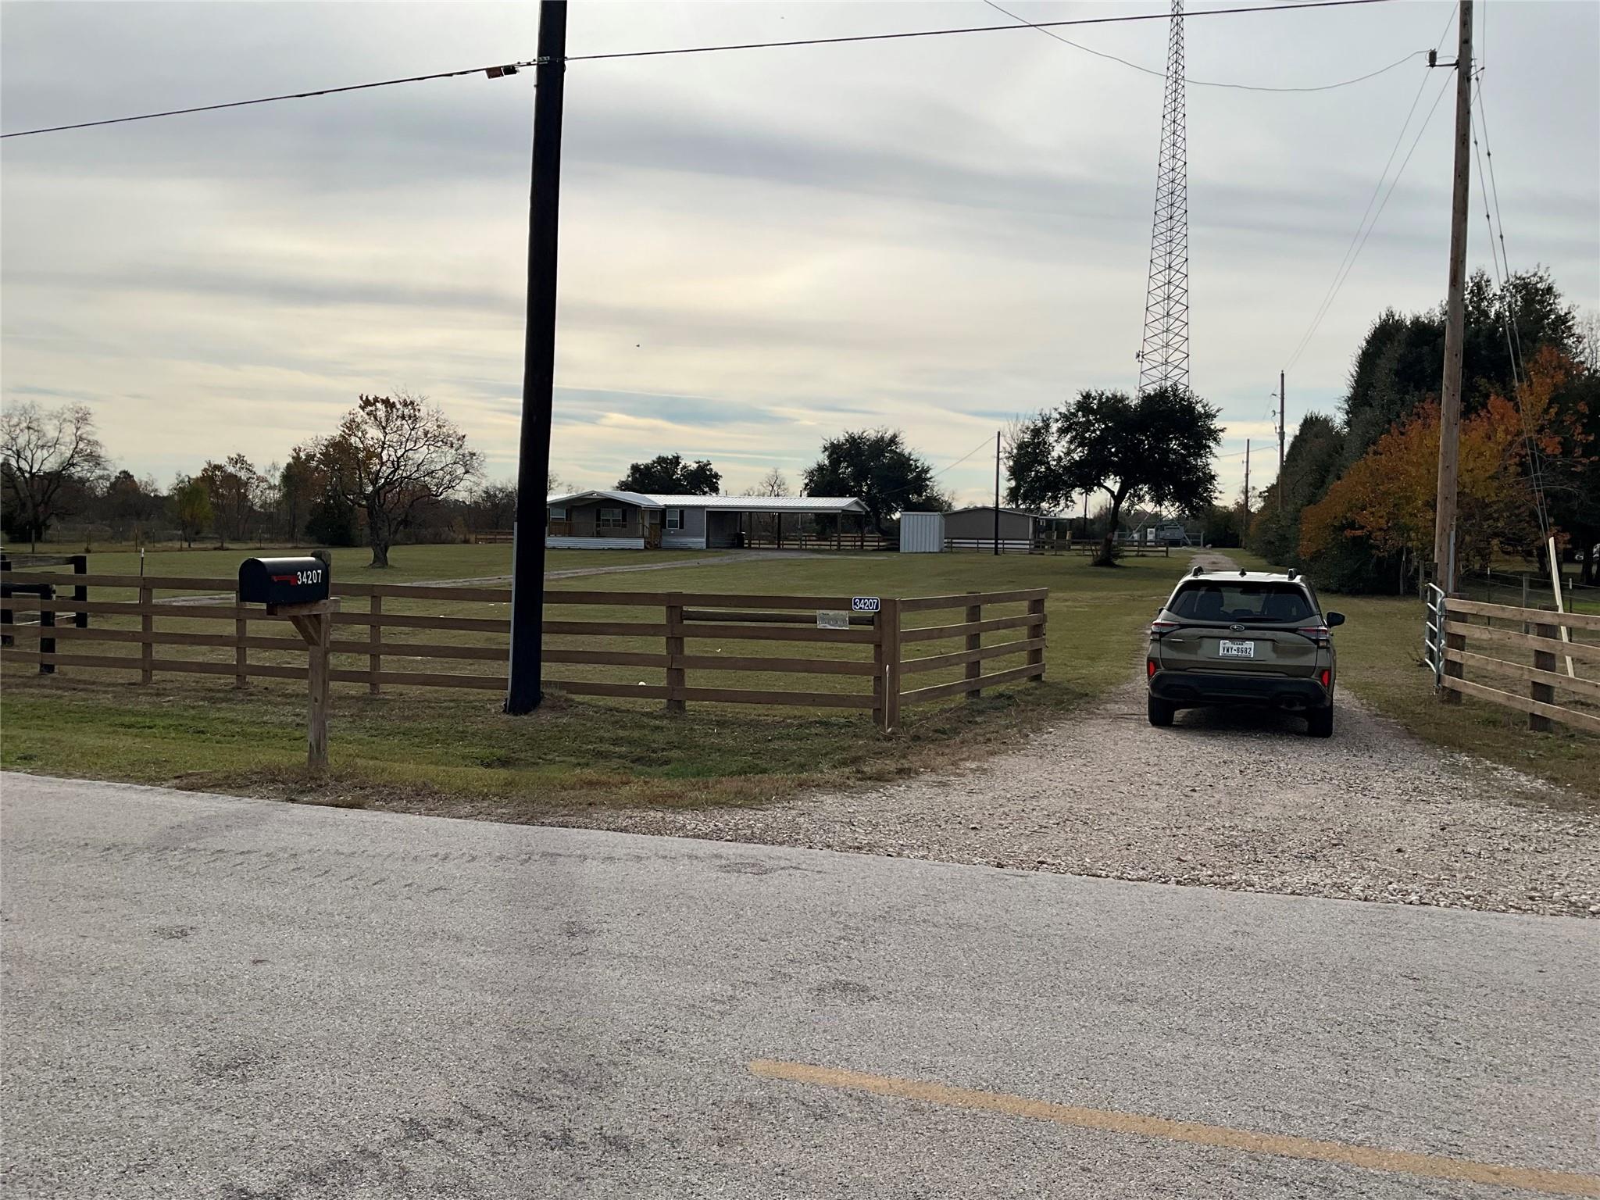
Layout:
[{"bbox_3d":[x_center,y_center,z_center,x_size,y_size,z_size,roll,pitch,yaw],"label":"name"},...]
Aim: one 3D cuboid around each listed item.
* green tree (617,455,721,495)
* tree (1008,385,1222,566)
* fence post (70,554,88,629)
[{"bbox_3d":[-13.846,-10.368,140.259,10.800,9.700,10.500,1,3,0],"label":"green tree"},{"bbox_3d":[17.825,-7.088,76.000,11.800,9.900,11.000,1,3,0],"label":"tree"},{"bbox_3d":[-11.378,-0.109,21.200,0.145,1.200,0.145,2,3,16],"label":"fence post"}]

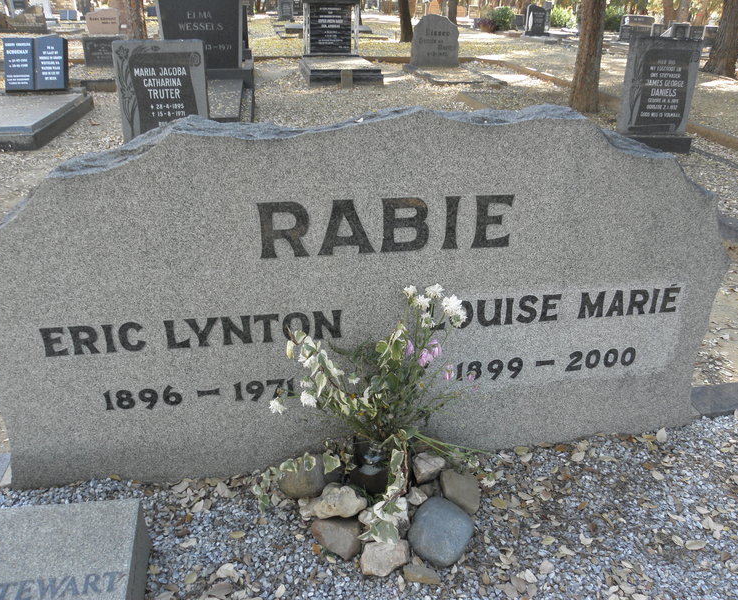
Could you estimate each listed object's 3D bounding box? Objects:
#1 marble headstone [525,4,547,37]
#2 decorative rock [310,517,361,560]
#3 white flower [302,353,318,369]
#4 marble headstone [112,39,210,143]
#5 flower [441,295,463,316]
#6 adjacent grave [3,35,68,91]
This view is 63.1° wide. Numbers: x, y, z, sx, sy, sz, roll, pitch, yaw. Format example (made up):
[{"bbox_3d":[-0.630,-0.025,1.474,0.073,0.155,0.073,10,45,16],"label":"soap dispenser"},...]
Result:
[{"bbox_3d":[4.987,-8.284,17.828,0.634,0.849,0.234,-4,28,-9],"label":"marble headstone"},{"bbox_3d":[-0.078,0.576,1.447,0.120,0.088,0.105,0,27,0],"label":"decorative rock"},{"bbox_3d":[-0.146,0.148,1.470,0.040,0.036,0.034,0,26,0],"label":"white flower"},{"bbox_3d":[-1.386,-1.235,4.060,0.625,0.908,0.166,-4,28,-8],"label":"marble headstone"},{"bbox_3d":[0.196,0.013,1.408,0.049,0.049,0.046,0,27,0],"label":"flower"},{"bbox_3d":[-3.635,-2.578,6.550,0.640,0.580,0.160,-4,12,-9],"label":"adjacent grave"}]

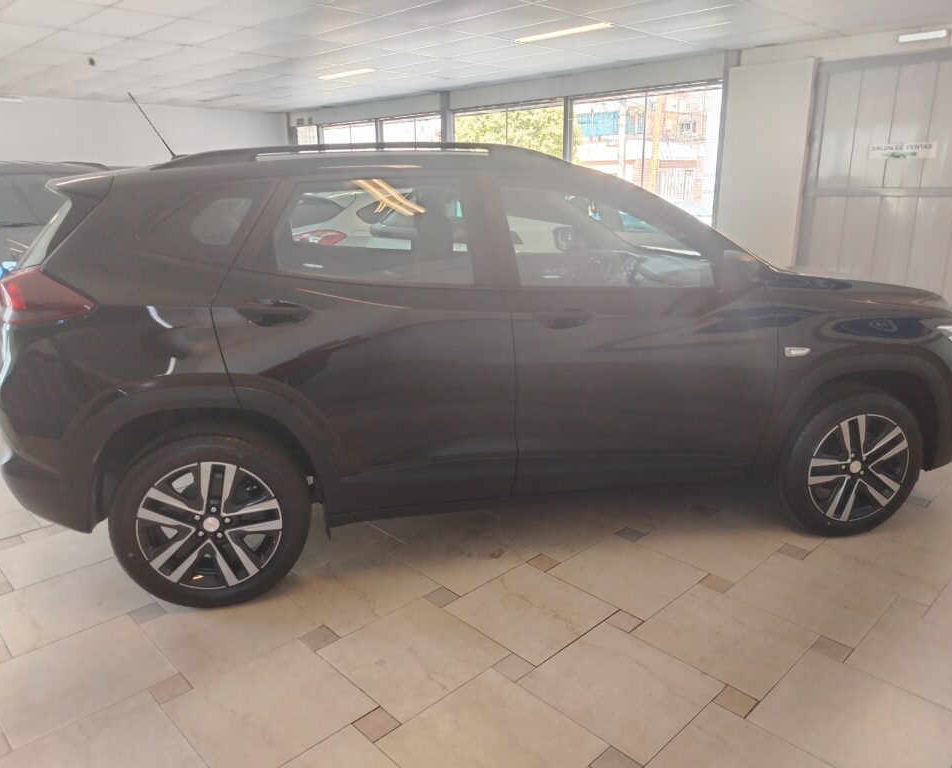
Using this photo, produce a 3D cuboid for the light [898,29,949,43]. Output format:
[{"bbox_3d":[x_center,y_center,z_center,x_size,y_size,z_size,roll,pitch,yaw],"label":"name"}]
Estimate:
[{"bbox_3d":[4.319,-3.354,6.858,0.415,0.065,0.060,14,21,43],"label":"light"}]

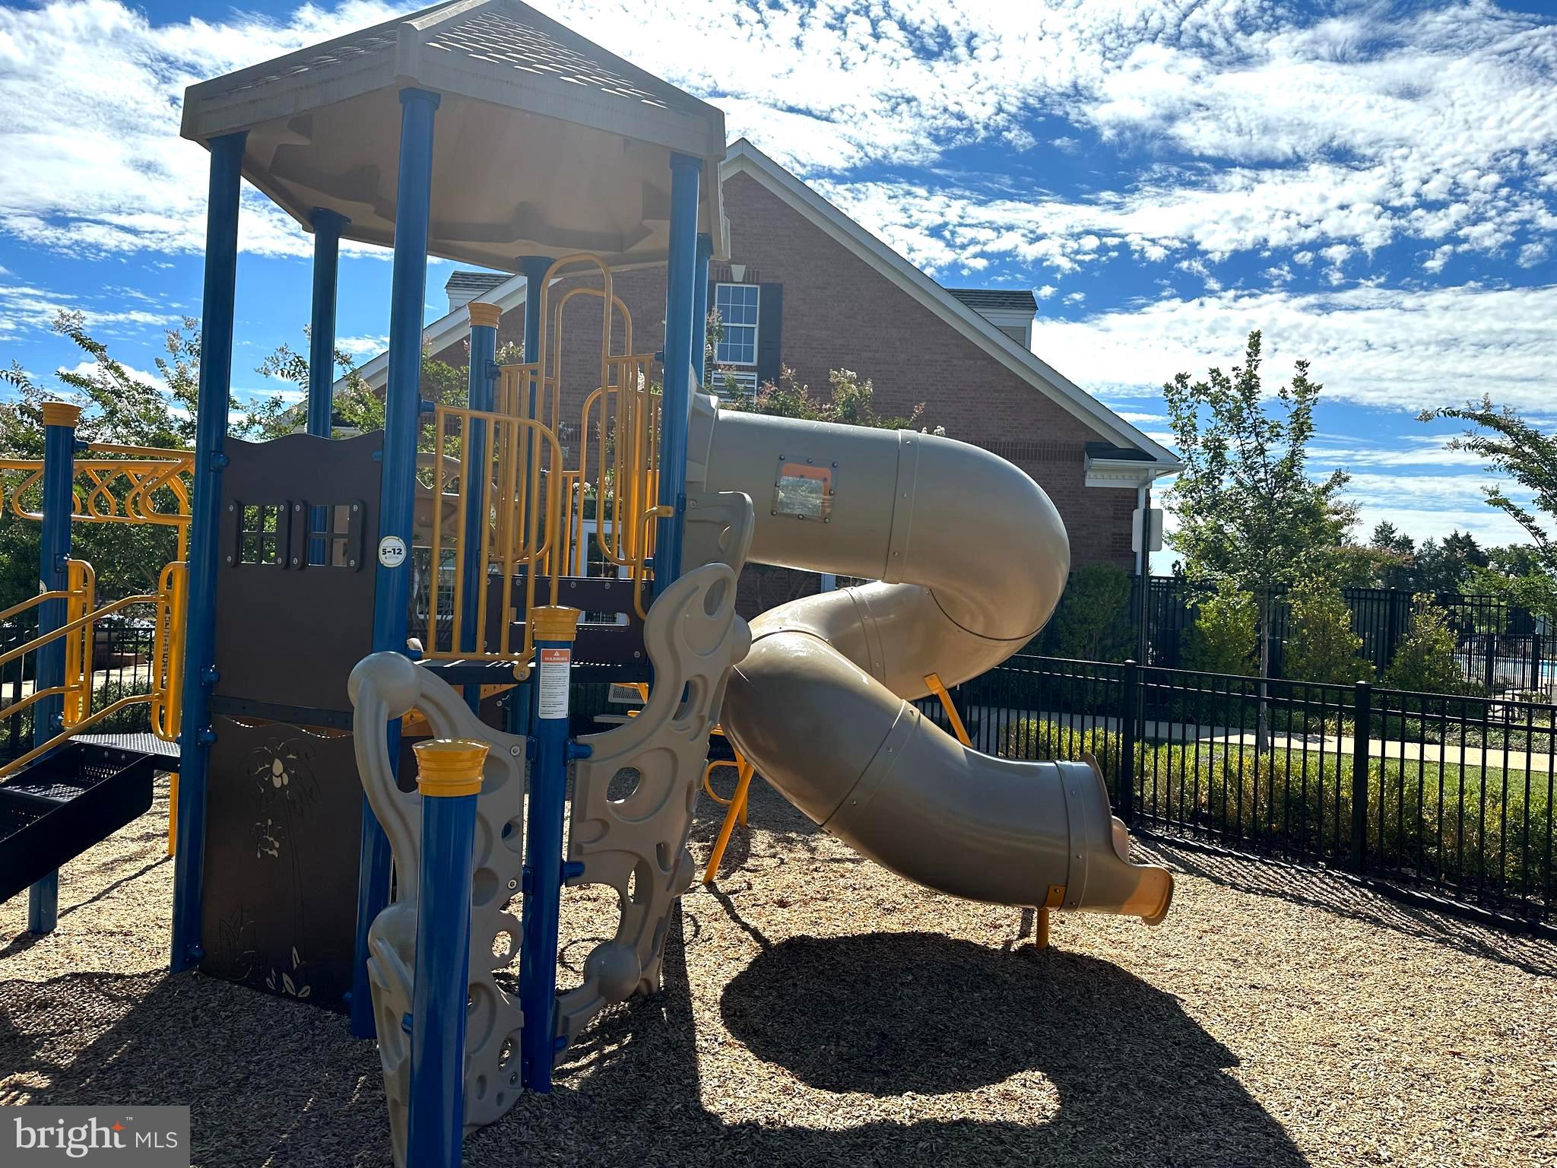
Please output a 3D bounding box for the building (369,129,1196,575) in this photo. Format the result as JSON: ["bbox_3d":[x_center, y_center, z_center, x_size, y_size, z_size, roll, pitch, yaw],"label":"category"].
[{"bbox_3d":[-0.776,-2.763,24.212,14.400,9.030,13.000,2,0,0],"label":"building"}]

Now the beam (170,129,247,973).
[{"bbox_3d":[-2.588,-0.162,4.896,0.140,3.802,0.140,2,0,0],"label":"beam"}]

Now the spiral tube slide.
[{"bbox_3d":[0.766,0.411,6.114,2.525,2.506,1.968,2,0,0],"label":"spiral tube slide"}]

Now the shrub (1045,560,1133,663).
[{"bbox_3d":[4.865,0.771,16.898,1.450,2.206,1.400,2,0,0],"label":"shrub"}]

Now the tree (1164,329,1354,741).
[{"bbox_3d":[5.769,-0.576,13.004,2.284,4.996,2.250,2,0,0],"label":"tree"}]

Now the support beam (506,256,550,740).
[{"bbox_3d":[-1.582,-0.194,6.721,0.140,3.677,0.140,2,0,0],"label":"support beam"}]

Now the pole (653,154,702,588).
[{"bbox_3d":[-0.507,-0.066,4.954,0.140,3.782,0.140,2,0,0],"label":"pole"}]

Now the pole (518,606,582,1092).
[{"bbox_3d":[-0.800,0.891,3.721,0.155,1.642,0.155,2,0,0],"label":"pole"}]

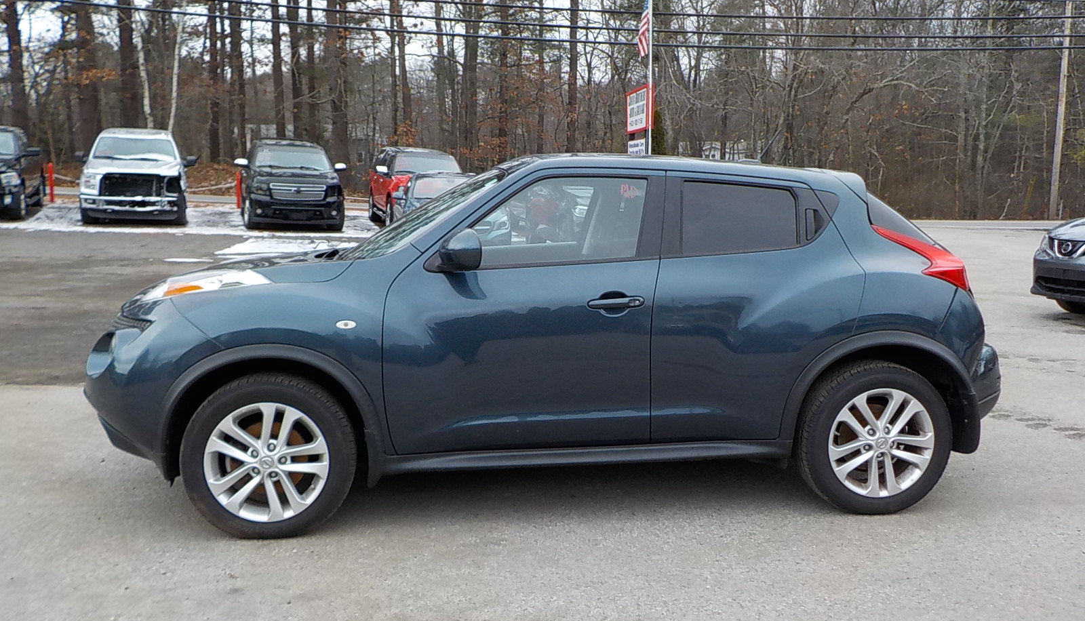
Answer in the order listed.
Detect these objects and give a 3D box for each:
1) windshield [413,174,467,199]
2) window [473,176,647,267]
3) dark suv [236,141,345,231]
[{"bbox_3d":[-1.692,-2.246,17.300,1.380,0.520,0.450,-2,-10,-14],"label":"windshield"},{"bbox_3d":[0.042,-0.367,3.875,0.800,0.400,0.050,-1,-19,-8],"label":"window"},{"bbox_3d":[-5.732,-2.922,21.369,2.040,1.930,5.150,-1,10,-19],"label":"dark suv"}]

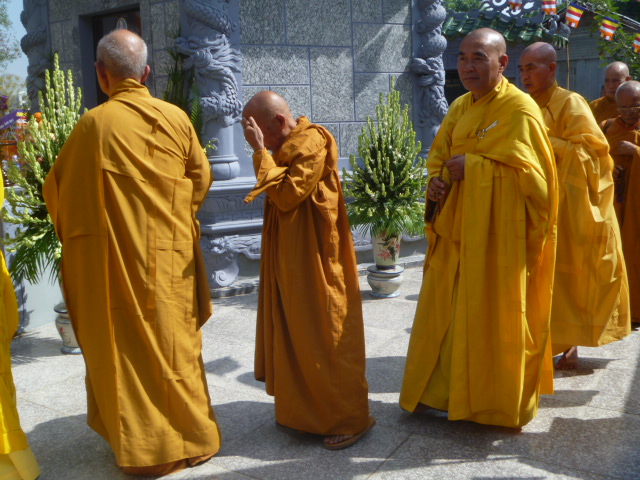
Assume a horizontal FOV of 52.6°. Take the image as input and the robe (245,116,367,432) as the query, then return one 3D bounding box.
[{"bbox_3d":[-0.027,0.132,2.741,0.460,1.290,0.500,-5,12,-15],"label":"robe"}]

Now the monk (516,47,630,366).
[{"bbox_3d":[1.306,-0.179,3.420,0.550,1.660,0.460,9,16,42],"label":"monk"}]

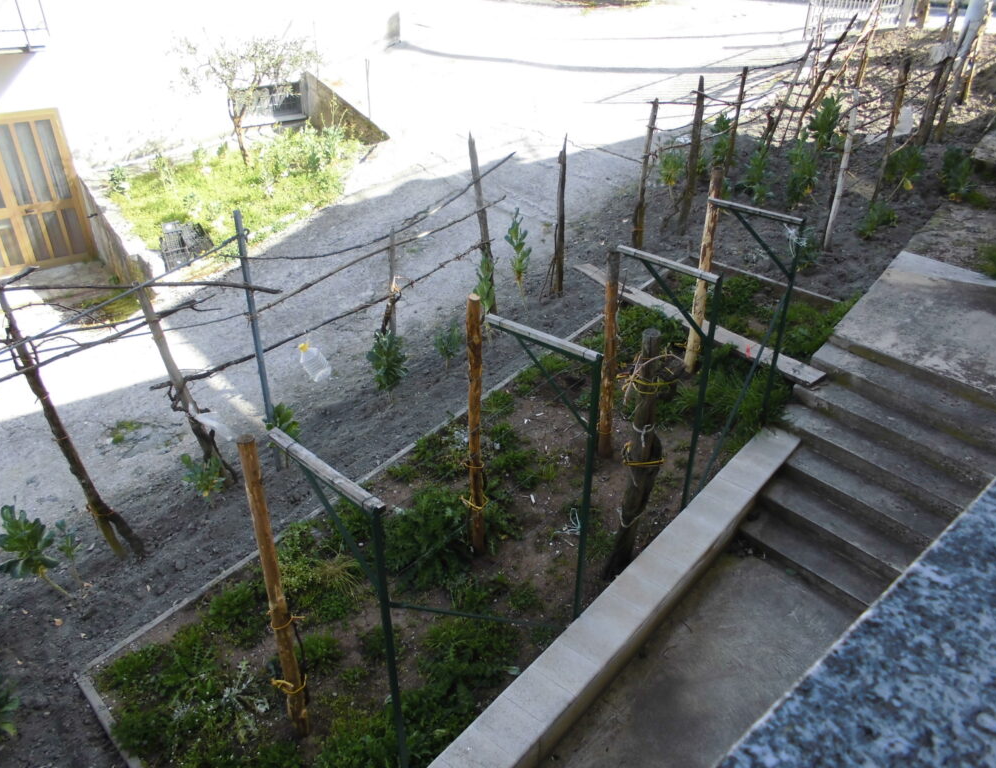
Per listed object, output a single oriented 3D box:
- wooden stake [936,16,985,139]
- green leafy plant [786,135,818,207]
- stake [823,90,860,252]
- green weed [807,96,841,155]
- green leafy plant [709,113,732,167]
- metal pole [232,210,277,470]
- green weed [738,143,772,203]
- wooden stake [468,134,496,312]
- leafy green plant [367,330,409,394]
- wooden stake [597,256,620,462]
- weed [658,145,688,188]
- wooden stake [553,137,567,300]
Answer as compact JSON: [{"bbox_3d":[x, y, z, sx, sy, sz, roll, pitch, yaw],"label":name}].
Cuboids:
[{"bbox_3d":[7.423,-4.918,12.428,0.140,1.844,0.140,1,28,-1],"label":"wooden stake"},{"bbox_3d":[3.893,-2.712,9.833,0.380,0.846,0.380,11,31,19],"label":"green leafy plant"},{"bbox_3d":[4.180,-2.539,9.345,0.080,1.957,0.080,-1,28,1],"label":"stake"},{"bbox_3d":[5.183,-4.034,12.209,0.480,0.956,0.480,11,31,19],"label":"green weed"},{"bbox_3d":[3.216,-3.459,11.118,0.330,0.828,0.330,8,30,14],"label":"green leafy plant"},{"bbox_3d":[-1.965,-0.282,6.276,0.055,2.280,0.055,0,28,0],"label":"metal pole"},{"bbox_3d":[3.542,-2.895,10.579,0.435,0.851,0.422,11,35,16],"label":"green weed"},{"bbox_3d":[-0.155,-1.604,8.013,0.080,1.905,0.080,-7,29,0],"label":"wooden stake"},{"bbox_3d":[-0.982,-0.190,6.836,0.370,0.592,0.370,-4,30,-8],"label":"leafy green plant"},{"bbox_3d":[0.850,-0.167,5.899,0.085,1.755,0.085,1,29,8],"label":"wooden stake"},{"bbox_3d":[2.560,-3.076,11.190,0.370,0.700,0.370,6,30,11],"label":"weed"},{"bbox_3d":[0.733,-1.887,8.828,0.090,1.888,0.090,0,28,0],"label":"wooden stake"}]

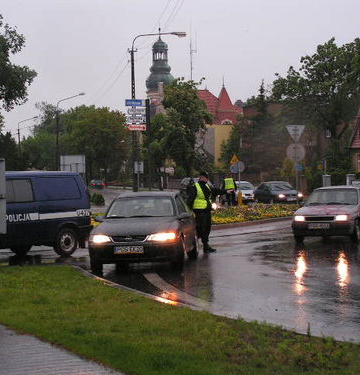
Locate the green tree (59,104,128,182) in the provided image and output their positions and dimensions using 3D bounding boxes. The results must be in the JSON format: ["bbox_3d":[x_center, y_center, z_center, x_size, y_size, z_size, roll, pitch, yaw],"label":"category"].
[{"bbox_3d":[-9.600,-4.600,110.000,7.800,9.500,7.500,-1,1,0],"label":"green tree"}]

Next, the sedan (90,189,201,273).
[{"bbox_3d":[-0.610,0.810,19.750,1.710,1.420,4.470,-1,1,7],"label":"sedan"}]

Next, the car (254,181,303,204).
[{"bbox_3d":[5.750,0.330,56.700,1.700,1.420,4.350,-1,1,-15],"label":"car"}]

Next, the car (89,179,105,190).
[{"bbox_3d":[-10.200,-0.420,122.000,1.700,1.420,4.300,-1,1,-5],"label":"car"}]

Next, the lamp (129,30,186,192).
[{"bbox_3d":[-1.310,-4.000,57.000,3.400,10.100,0.450,-1,1,0],"label":"lamp"}]

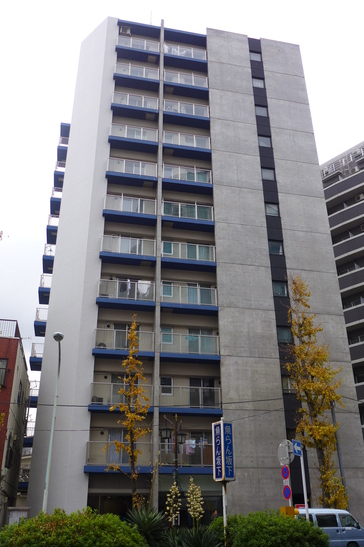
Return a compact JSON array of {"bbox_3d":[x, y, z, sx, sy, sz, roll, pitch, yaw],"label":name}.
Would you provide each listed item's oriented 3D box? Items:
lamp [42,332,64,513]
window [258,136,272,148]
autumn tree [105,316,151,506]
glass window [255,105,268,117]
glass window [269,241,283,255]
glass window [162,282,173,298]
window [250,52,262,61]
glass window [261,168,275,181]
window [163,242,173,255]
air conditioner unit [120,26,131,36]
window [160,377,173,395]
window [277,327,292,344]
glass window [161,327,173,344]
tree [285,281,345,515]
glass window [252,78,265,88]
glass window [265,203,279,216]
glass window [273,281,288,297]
[{"bbox_3d":[-5.194,6.768,19.838,0.500,8.550,2.300,5,-28,-11],"label":"lamp"},{"bbox_3d":[5.856,-9.260,35.631,0.980,1.080,0.120,5,-28,-11],"label":"window"},{"bbox_3d":[-2.221,6.693,21.661,1.950,10.310,1.900,5,-28,-11],"label":"autumn tree"},{"bbox_3d":[5.880,-11.983,37.388,0.860,0.900,0.100,5,-27,-11],"label":"glass window"},{"bbox_3d":[5.901,-1.597,31.672,0.950,1.060,0.120,5,-28,-11],"label":"glass window"},{"bbox_3d":[-0.855,0.984,29.799,0.720,0.980,0.120,5,-28,-11],"label":"glass window"},{"bbox_3d":[5.818,-17.119,39.978,0.860,0.900,0.100,5,-27,-11],"label":"window"},{"bbox_3d":[5.941,-6.792,34.769,0.860,0.900,0.100,5,-27,-11],"label":"glass window"},{"bbox_3d":[-0.919,-1.594,31.762,0.720,0.950,0.100,5,-27,-11],"label":"window"},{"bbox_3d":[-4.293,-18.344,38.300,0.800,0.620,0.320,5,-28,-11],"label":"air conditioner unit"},{"bbox_3d":[-0.812,6.049,27.185,0.720,0.980,0.120,5,-28,-11],"label":"window"},{"bbox_3d":[6.014,3.602,29.513,0.860,0.900,0.100,5,-27,-11],"label":"window"},{"bbox_3d":[-0.849,3.595,29.146,0.720,0.970,0.100,5,-27,-11],"label":"glass window"},{"bbox_3d":[6.743,6.283,24.763,2.900,13.740,2.800,5,-28,-11],"label":"tree"},{"bbox_3d":[5.856,-14.525,38.671,0.860,0.900,0.100,5,-27,-11],"label":"glass window"},{"bbox_3d":[5.987,-4.193,33.461,0.860,0.900,0.100,5,-27,-11],"label":"glass window"},{"bbox_3d":[5.998,0.948,30.856,0.860,0.900,0.100,5,-27,-11],"label":"glass window"}]

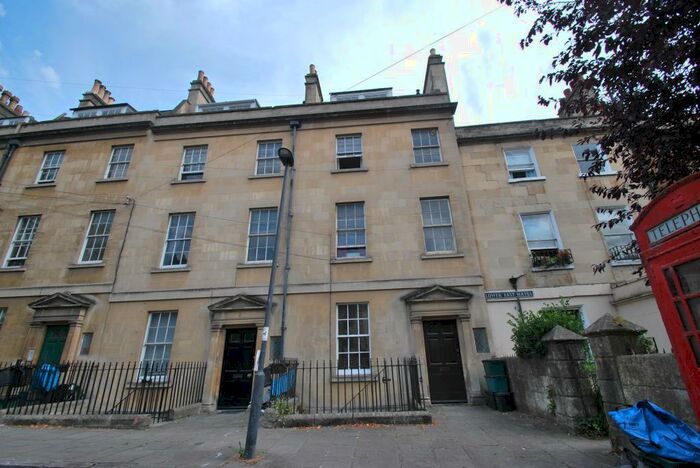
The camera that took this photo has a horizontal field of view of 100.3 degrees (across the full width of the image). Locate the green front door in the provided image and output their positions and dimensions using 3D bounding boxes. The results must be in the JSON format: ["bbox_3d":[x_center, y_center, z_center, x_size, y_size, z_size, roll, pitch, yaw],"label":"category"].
[{"bbox_3d":[-9.082,3.866,8.861,0.920,2.120,0.090,-3,-20,3],"label":"green front door"}]

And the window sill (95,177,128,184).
[{"bbox_3d":[-8.957,-1.972,11.103,1.286,0.095,0.200,-3,-17,3],"label":"window sill"}]

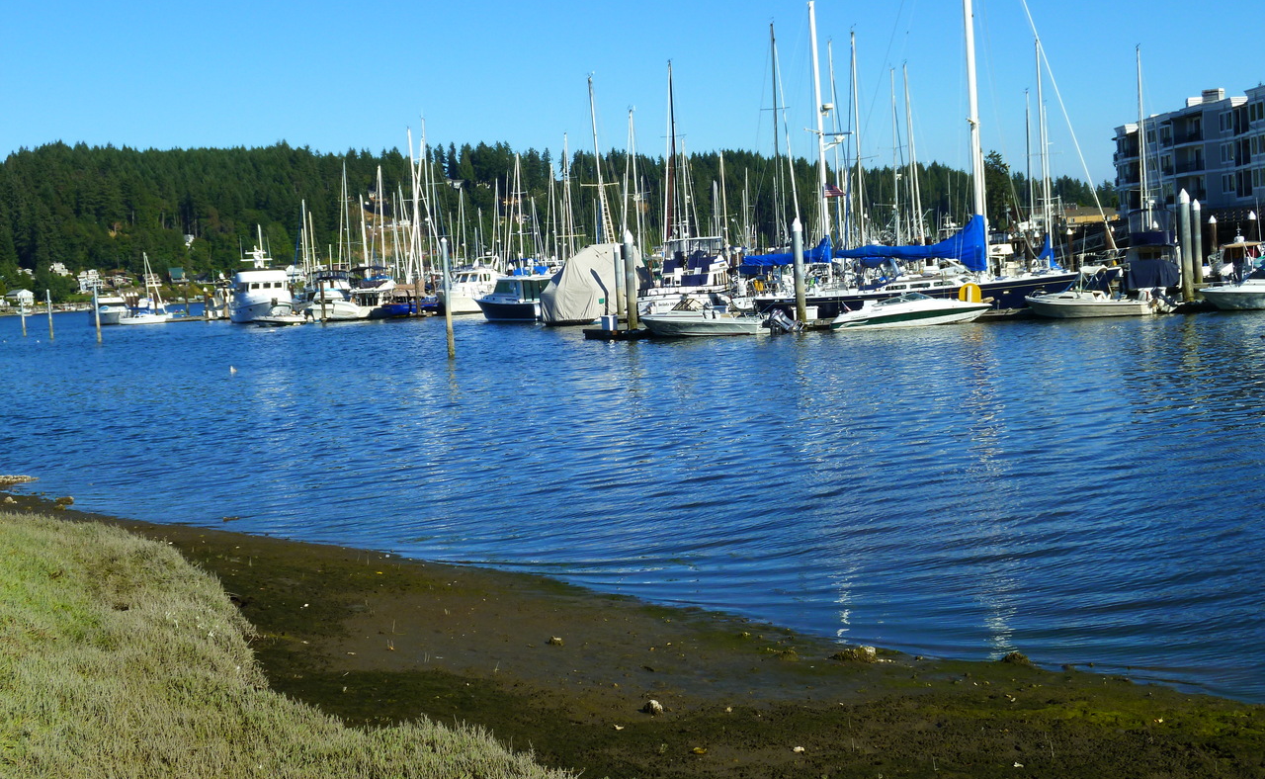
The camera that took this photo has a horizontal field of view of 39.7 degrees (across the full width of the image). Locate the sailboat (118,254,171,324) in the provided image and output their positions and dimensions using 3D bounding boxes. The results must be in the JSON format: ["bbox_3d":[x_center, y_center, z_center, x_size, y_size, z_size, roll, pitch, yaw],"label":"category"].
[{"bbox_3d":[-50.707,-10.207,182.000,5.400,7.100,2.000,-5,4,-25],"label":"sailboat"}]

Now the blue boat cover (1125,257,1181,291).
[{"bbox_3d":[22.989,-5.109,77.500,2.400,1.300,1.600,-2,4,16],"label":"blue boat cover"}]

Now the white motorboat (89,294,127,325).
[{"bbox_3d":[-55.682,-8.352,187.000,3.100,3.300,8.800,-6,5,-31],"label":"white motorboat"}]

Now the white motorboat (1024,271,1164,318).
[{"bbox_3d":[17.931,-3.870,67.500,5.500,1.950,2.100,-2,4,21],"label":"white motorboat"}]

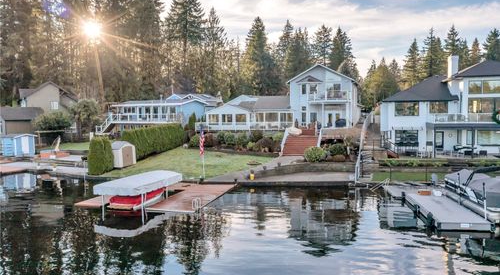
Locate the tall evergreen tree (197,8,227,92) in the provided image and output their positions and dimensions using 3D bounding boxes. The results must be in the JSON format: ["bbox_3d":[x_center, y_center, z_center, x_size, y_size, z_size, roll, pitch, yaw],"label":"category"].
[{"bbox_3d":[-9.519,-18.540,99.141,7.718,28.261,7.718,0,3,0],"label":"tall evergreen tree"}]

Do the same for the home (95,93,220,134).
[{"bbox_3d":[-11.924,-3.356,54.394,12.200,5.600,13.500,0,3,15],"label":"home"}]

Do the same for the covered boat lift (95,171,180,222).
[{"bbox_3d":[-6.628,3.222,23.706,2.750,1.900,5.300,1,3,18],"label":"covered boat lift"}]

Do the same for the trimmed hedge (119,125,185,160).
[{"bbox_3d":[-10.199,0.241,42.271,1.400,3.250,11.300,0,3,14],"label":"trimmed hedge"}]

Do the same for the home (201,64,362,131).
[{"bbox_3d":[4.566,-4.884,51.814,18.300,7.800,12.000,1,3,17],"label":"home"}]

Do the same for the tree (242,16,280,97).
[{"bbox_3d":[2.465,-18.278,103.165,9.632,26.737,9.632,0,3,0],"label":"tree"}]

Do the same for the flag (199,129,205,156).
[{"bbox_3d":[-3.677,0.407,29.463,0.480,1.950,0.280,0,3,8],"label":"flag"}]

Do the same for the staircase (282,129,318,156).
[{"bbox_3d":[5.403,0.430,41.386,3.700,2.800,3.900,0,3,12],"label":"staircase"}]

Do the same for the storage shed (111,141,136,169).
[{"bbox_3d":[-11.590,1.405,34.822,1.800,2.350,2.400,0,3,10],"label":"storage shed"}]

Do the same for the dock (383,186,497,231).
[{"bbox_3d":[10.006,3.744,22.088,3.100,0.550,9.200,0,3,9],"label":"dock"}]

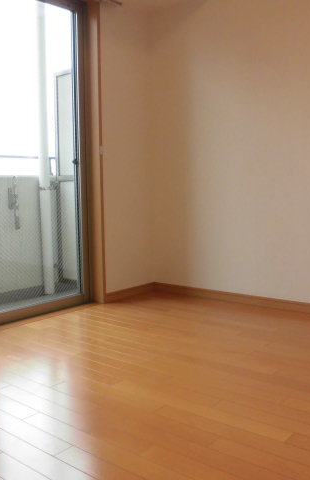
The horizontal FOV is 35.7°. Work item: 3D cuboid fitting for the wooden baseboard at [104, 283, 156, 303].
[{"bbox_3d":[-0.175,0.383,3.550,0.018,0.067,0.540,4,7,40],"label":"wooden baseboard"}]

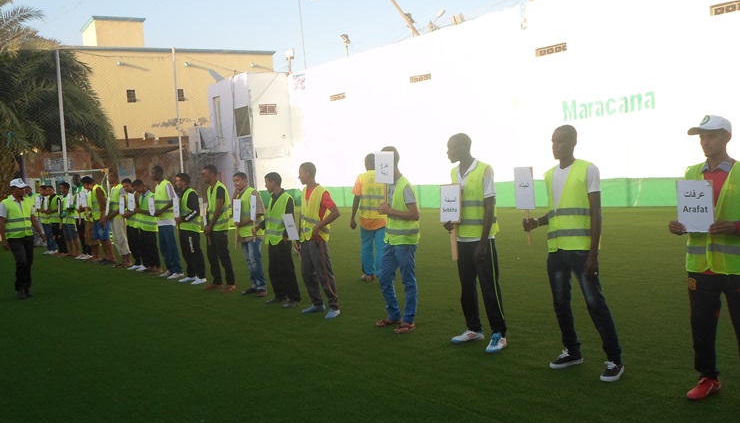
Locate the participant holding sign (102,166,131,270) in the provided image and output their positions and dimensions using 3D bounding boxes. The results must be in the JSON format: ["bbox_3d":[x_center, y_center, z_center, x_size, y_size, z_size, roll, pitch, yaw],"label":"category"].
[{"bbox_3d":[-4.862,0.155,12.348,0.440,1.790,0.480,-6,4,-38],"label":"participant holding sign"}]

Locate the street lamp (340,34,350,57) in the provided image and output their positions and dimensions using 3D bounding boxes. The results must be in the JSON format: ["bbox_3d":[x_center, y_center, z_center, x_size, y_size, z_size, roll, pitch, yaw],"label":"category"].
[{"bbox_3d":[-1.223,-8.283,32.000,0.450,1.080,0.450,-6,4,-39],"label":"street lamp"}]

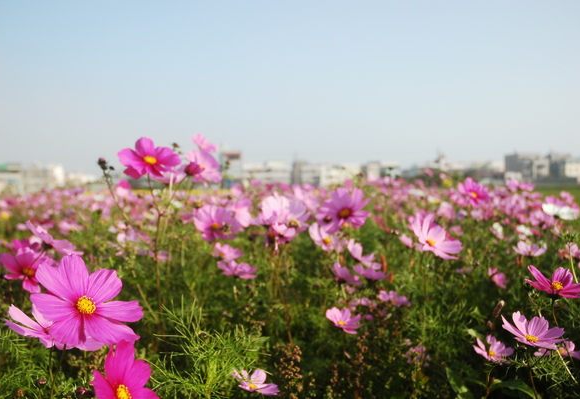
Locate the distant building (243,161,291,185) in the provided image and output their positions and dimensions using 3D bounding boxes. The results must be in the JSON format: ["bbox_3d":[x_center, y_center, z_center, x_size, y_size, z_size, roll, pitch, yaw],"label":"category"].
[{"bbox_3d":[-8.075,-9.278,206.000,16.010,8.010,12.000,0,2,-1],"label":"distant building"}]

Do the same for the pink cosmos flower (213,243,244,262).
[{"bbox_3d":[-0.135,0.121,1.311,0.065,0.024,0.065,0,42,13],"label":"pink cosmos flower"}]

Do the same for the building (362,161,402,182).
[{"bbox_3d":[32.967,-9.728,216.000,13.310,8.410,12.000,0,2,3],"label":"building"}]

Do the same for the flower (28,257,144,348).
[{"bbox_3d":[-0.149,0.076,0.444,0.076,0.076,0.022,0,-27,-13],"label":"flower"}]

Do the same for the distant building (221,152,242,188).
[{"bbox_3d":[-16.979,-9.254,174.000,6.240,9.710,8.000,0,2,-2],"label":"distant building"}]

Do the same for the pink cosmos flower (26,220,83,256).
[{"bbox_3d":[-0.282,0.052,0.711,0.075,0.024,0.075,32,-7,-15],"label":"pink cosmos flower"}]

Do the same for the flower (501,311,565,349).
[{"bbox_3d":[0.289,0.162,0.715,0.073,0.026,0.073,0,28,-6],"label":"flower"}]

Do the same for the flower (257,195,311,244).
[{"bbox_3d":[-0.009,0.028,0.817,0.072,0.072,0.025,0,-37,-15],"label":"flower"}]

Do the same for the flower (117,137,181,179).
[{"bbox_3d":[-0.166,-0.043,0.711,0.073,0.073,0.024,0,-43,-10],"label":"flower"}]

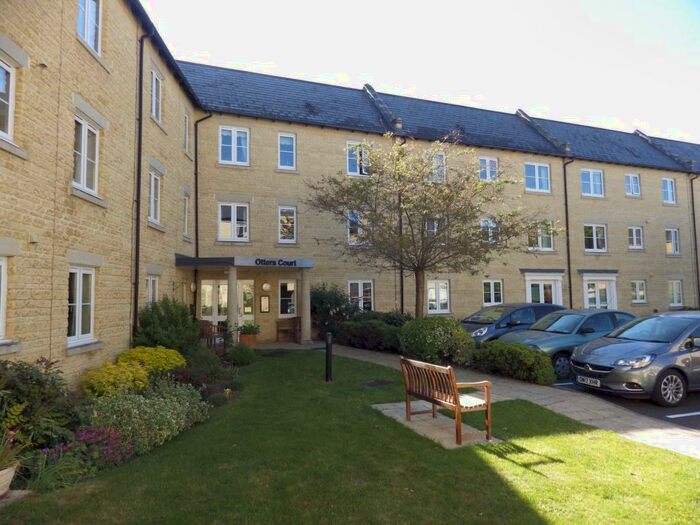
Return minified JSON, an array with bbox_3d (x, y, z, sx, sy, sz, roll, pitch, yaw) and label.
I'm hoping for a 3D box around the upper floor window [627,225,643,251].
[{"bbox_3d":[14.861,-1.259,23.151,1.067,1.130,0.120,1,-4,-21],"label":"upper floor window"}]

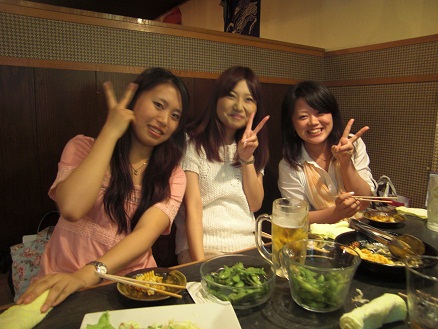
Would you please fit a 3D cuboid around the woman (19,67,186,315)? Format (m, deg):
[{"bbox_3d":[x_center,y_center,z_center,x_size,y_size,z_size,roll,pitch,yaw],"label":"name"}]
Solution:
[{"bbox_3d":[-0.209,0.327,0.901,0.500,1.161,0.670,-3,10,-24],"label":"woman"}]

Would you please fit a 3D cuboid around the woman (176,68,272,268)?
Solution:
[{"bbox_3d":[0.093,0.281,1.132,0.440,1.192,0.680,-1,9,-14],"label":"woman"}]

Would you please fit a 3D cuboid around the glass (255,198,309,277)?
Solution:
[{"bbox_3d":[0.146,0.172,0.832,0.127,0.163,0.085,0,9,-9],"label":"glass"}]

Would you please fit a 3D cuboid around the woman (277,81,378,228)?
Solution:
[{"bbox_3d":[0.369,0.292,1.204,0.460,1.157,0.670,0,9,-5],"label":"woman"}]

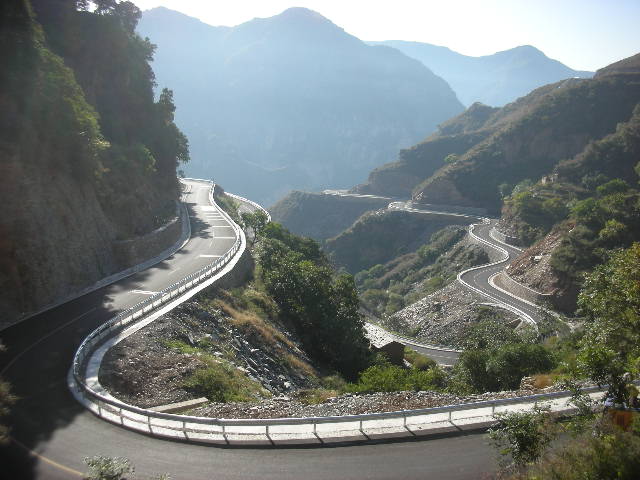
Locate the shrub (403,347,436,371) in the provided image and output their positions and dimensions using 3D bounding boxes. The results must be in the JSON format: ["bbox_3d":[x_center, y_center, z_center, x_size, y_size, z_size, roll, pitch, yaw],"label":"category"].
[{"bbox_3d":[14.146,16.847,92.000,4.700,2.500,3.800,0,8,0],"label":"shrub"}]

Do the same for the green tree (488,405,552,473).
[{"bbox_3d":[4.982,4.883,16.000,1.620,1.420,1.350,0,8,0],"label":"green tree"}]

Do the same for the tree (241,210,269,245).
[{"bbox_3d":[-10.628,-2.028,105.000,4.500,5.200,4.200,0,8,0],"label":"tree"}]

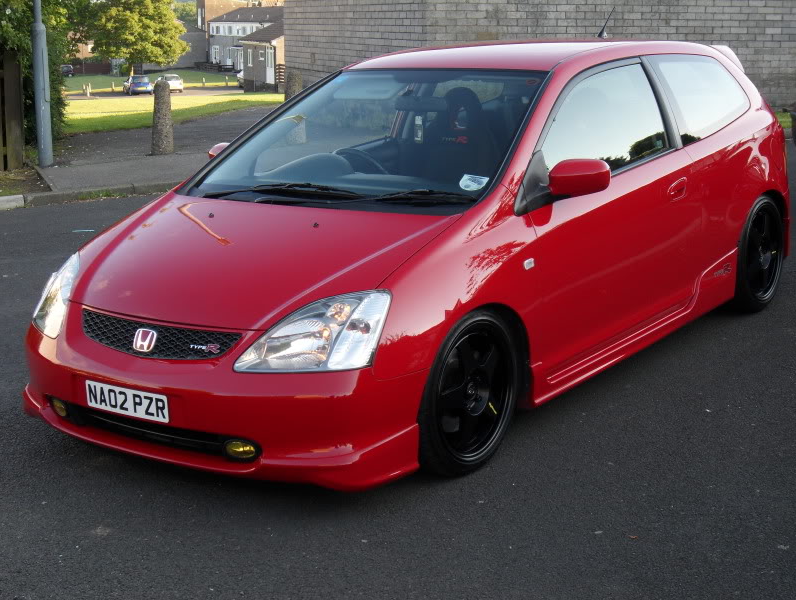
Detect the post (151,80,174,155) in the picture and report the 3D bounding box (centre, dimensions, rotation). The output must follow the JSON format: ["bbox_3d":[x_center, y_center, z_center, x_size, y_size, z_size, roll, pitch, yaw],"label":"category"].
[{"bbox_3d":[-2.495,-1.933,14.200,0.250,0.780,0.250,0,12,0],"label":"post"}]

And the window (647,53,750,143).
[{"bbox_3d":[1.420,-0.953,6.198,0.070,0.430,0.950,-15,3,35],"label":"window"}]

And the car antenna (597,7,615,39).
[{"bbox_3d":[1.073,-1.416,6.843,0.040,0.210,0.050,7,-29,36],"label":"car antenna"}]

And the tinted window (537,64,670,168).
[{"bbox_3d":[0.832,-0.705,5.437,0.080,0.460,1.100,-23,0,39],"label":"tinted window"}]

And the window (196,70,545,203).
[{"bbox_3d":[-0.088,-0.693,5.394,1.430,0.140,0.960,7,43,36],"label":"window"}]

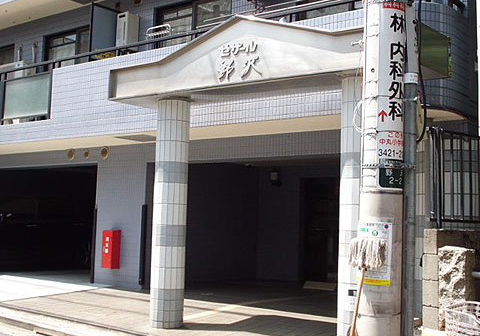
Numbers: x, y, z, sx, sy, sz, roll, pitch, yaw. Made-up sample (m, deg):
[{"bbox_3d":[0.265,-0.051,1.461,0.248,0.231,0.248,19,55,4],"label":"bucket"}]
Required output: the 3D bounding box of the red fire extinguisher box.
[{"bbox_3d":[-2.144,1.361,11.572,0.240,0.630,0.200,-2,-5,40],"label":"red fire extinguisher box"}]

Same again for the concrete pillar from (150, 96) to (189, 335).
[{"bbox_3d":[-0.820,0.535,8.243,0.400,2.670,0.400,1,-4,0],"label":"concrete pillar"}]

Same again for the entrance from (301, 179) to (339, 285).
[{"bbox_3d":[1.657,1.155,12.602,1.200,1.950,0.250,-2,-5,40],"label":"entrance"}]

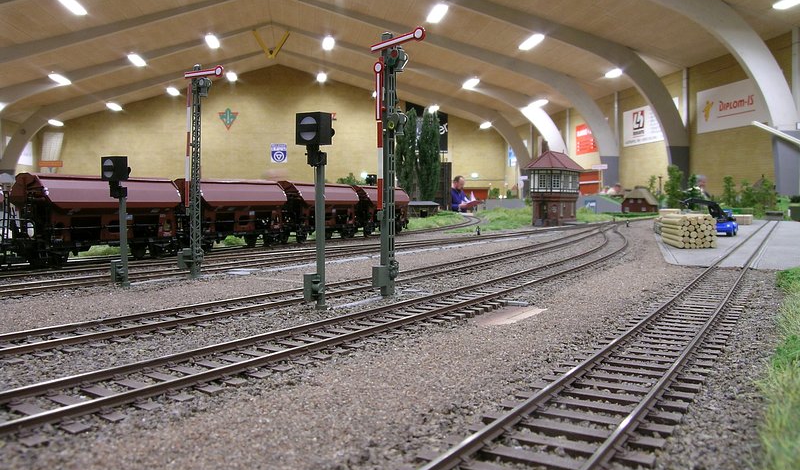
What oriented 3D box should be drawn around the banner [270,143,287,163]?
[{"bbox_3d":[-6.461,-4.365,34.682,0.849,1.042,0.030,-1,3,-9],"label":"banner"}]

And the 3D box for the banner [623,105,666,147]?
[{"bbox_3d":[8.218,-3.652,21.384,0.030,1.246,3.459,-1,3,-9],"label":"banner"}]

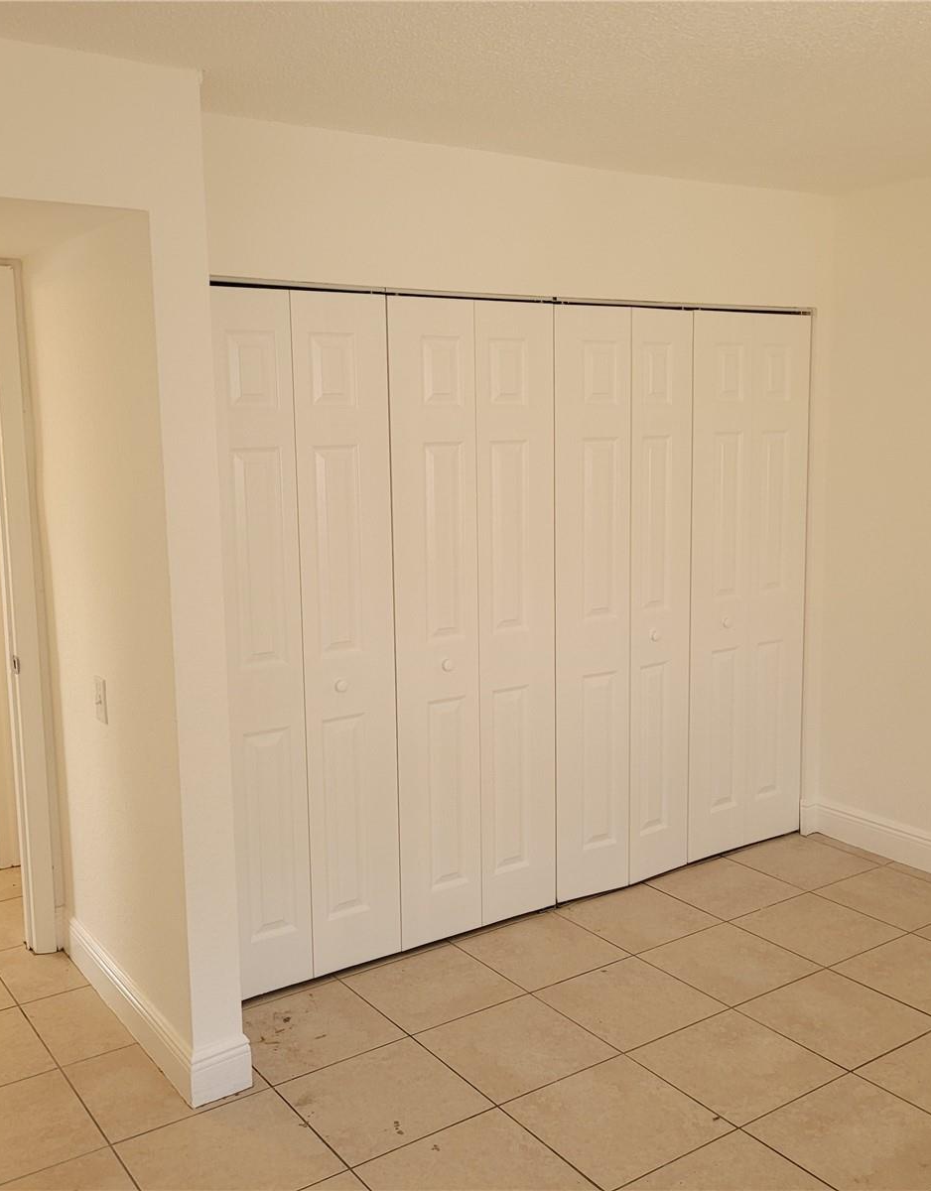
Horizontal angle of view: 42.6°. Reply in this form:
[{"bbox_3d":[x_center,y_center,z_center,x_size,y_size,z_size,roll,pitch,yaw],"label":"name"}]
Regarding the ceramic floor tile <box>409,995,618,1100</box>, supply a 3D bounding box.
[{"bbox_3d":[0.134,1.210,3.197,0.404,0.010,0.401,-7,11,-34],"label":"ceramic floor tile"}]

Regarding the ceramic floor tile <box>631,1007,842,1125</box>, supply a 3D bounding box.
[{"bbox_3d":[0.701,1.217,3.096,0.404,0.010,0.401,-7,11,-34],"label":"ceramic floor tile"}]

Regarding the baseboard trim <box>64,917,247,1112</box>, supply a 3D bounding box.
[{"bbox_3d":[-0.897,1.126,3.389,0.160,0.144,1.026,-7,11,-34],"label":"baseboard trim"}]

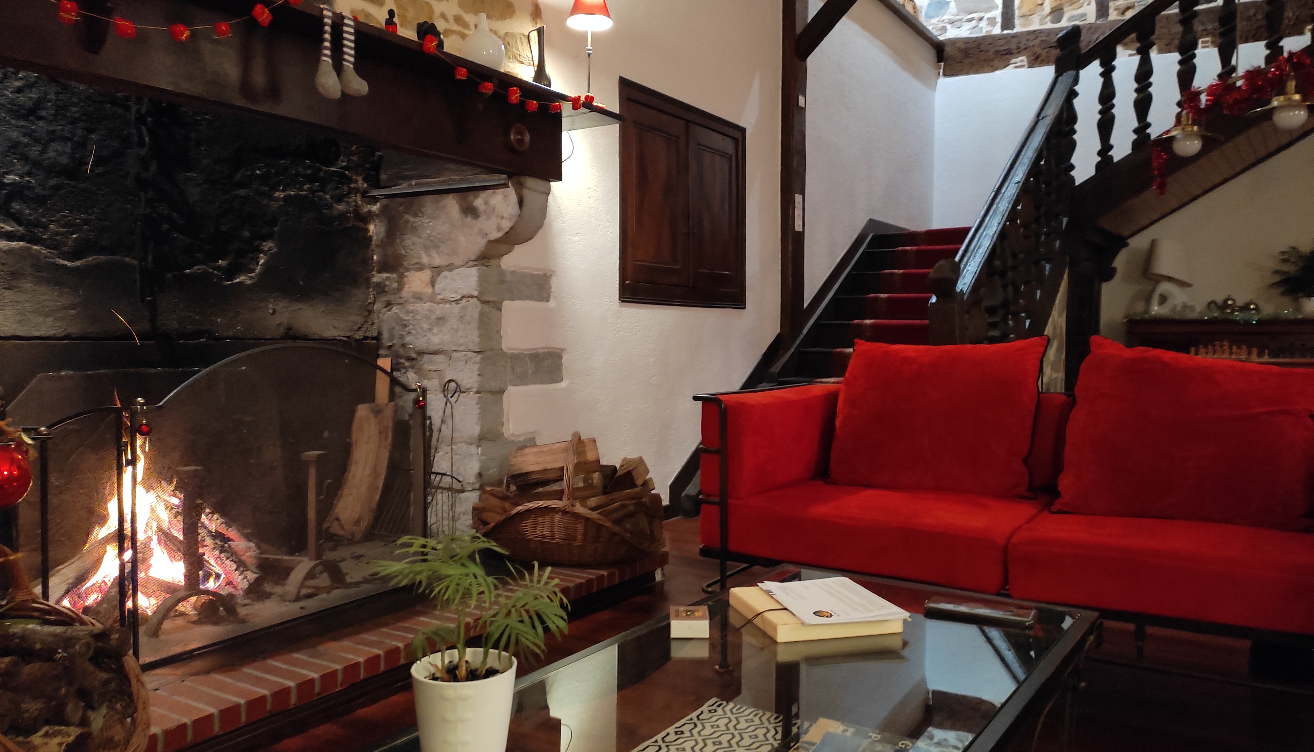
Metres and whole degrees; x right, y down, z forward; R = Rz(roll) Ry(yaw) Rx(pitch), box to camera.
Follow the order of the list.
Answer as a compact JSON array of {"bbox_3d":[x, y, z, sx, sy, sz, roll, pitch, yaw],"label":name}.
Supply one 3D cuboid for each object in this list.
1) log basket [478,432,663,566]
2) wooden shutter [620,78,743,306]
[{"bbox_3d":[-0.312,0.446,3.756,0.660,0.450,0.440,1,2,10],"label":"log basket"},{"bbox_3d":[0.166,-0.904,5.258,0.060,1.065,1.335,2,2,32],"label":"wooden shutter"}]

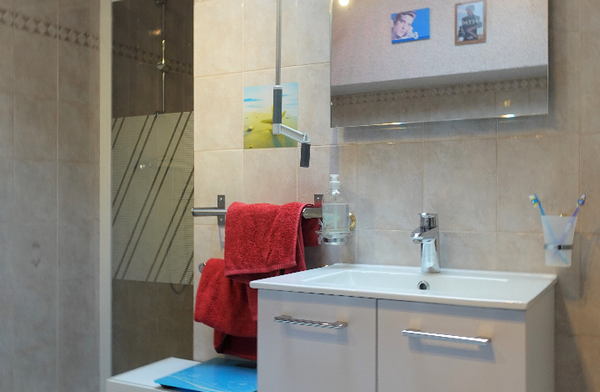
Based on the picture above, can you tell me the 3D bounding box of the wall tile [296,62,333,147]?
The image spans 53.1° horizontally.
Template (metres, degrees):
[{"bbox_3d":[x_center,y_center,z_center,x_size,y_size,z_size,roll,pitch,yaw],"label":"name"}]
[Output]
[{"bbox_3d":[0.080,-0.279,1.818,0.198,0.251,0.010,0,0,29],"label":"wall tile"}]

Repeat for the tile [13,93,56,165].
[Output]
[{"bbox_3d":[-1.057,-0.271,2.404,0.010,0.252,0.200,0,-1,28],"label":"tile"}]

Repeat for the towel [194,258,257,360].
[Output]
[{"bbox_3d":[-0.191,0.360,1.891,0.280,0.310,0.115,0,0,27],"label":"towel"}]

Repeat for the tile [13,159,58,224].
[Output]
[{"bbox_3d":[-1.070,-0.023,2.431,0.012,0.253,0.210,0,0,27],"label":"tile"}]

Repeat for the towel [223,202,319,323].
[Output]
[{"bbox_3d":[-0.096,0.208,1.854,0.295,0.375,0.105,0,0,27],"label":"towel"}]

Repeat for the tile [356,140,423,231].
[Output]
[{"bbox_3d":[0.258,-0.027,1.719,0.197,0.248,0.010,0,0,28],"label":"tile"}]

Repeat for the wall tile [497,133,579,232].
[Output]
[{"bbox_3d":[0.607,-0.028,1.530,0.198,0.251,0.010,0,0,29],"label":"wall tile"}]

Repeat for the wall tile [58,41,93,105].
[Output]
[{"bbox_3d":[-0.945,-0.519,2.540,0.010,0.248,0.197,0,0,28],"label":"wall tile"}]

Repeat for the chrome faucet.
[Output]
[{"bbox_3d":[0.319,0.119,1.527,0.050,0.152,0.150,0,-1,28],"label":"chrome faucet"}]

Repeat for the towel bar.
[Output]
[{"bbox_3d":[-0.142,0.049,1.881,0.430,0.100,0.100,0,0,27],"label":"towel bar"}]

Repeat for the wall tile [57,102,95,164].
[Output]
[{"bbox_3d":[-0.974,-0.276,2.618,0.012,0.253,0.210,0,0,27],"label":"wall tile"}]

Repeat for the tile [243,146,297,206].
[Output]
[{"bbox_3d":[-0.092,-0.026,1.908,0.197,0.248,0.010,0,0,28],"label":"tile"}]

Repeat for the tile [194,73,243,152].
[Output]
[{"bbox_3d":[-0.271,-0.275,2.008,0.200,0.252,0.010,0,-1,28],"label":"tile"}]

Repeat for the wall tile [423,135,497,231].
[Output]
[{"bbox_3d":[0.433,-0.028,1.624,0.200,0.252,0.010,0,-1,28],"label":"wall tile"}]

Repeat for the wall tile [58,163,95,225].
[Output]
[{"bbox_3d":[-0.943,-0.019,2.542,0.010,0.248,0.197,0,0,28],"label":"wall tile"}]

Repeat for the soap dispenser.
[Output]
[{"bbox_3d":[0.102,0.039,1.719,0.082,0.200,0.085,0,0,17],"label":"soap dispenser"}]

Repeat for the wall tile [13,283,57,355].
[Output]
[{"bbox_3d":[-1.052,0.484,2.401,0.010,0.251,0.198,0,0,29],"label":"wall tile"}]

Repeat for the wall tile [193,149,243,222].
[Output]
[{"bbox_3d":[-0.270,-0.024,2.005,0.200,0.252,0.010,0,-1,28],"label":"wall tile"}]

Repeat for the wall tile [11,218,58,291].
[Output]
[{"bbox_3d":[-1.056,0.233,2.400,0.010,0.252,0.200,0,-1,28],"label":"wall tile"}]

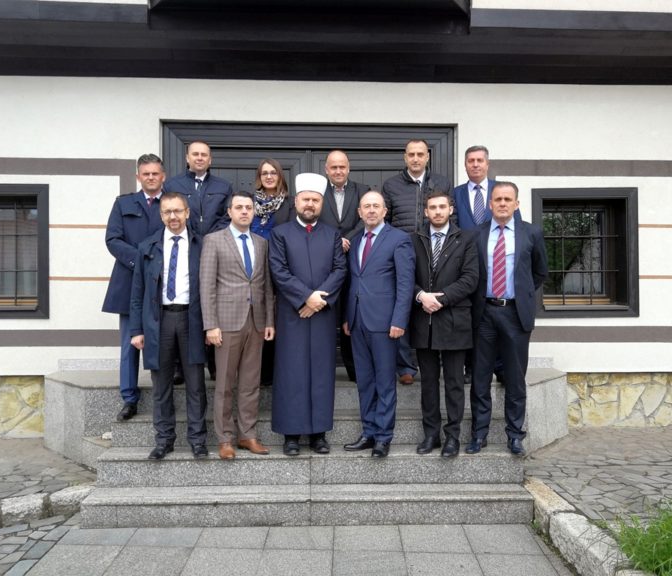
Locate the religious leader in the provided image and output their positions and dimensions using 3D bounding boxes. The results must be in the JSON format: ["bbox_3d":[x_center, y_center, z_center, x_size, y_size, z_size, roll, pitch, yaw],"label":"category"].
[{"bbox_3d":[-0.193,0.160,4.066,0.540,1.887,0.380,0,2,-1],"label":"religious leader"}]

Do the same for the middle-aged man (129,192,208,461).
[{"bbox_3d":[-1.110,0.237,3.970,0.540,1.750,0.360,0,0,-14],"label":"middle-aged man"}]

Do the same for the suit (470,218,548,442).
[{"bbox_3d":[1.185,0.284,4.090,0.530,1.540,0.350,0,0,19],"label":"suit"}]

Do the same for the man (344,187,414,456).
[{"bbox_3d":[0.285,0.232,4.020,0.510,1.765,0.340,0,0,21],"label":"man"}]

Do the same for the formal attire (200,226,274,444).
[{"bbox_3d":[-0.658,0.318,4.000,0.500,1.455,0.320,0,0,-16],"label":"formal attire"}]

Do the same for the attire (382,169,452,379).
[{"bbox_3d":[0.620,-0.118,4.560,0.548,1.583,0.340,0,2,2],"label":"attire"}]

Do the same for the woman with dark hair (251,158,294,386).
[{"bbox_3d":[-0.490,-0.125,4.630,0.440,1.730,0.310,0,0,12],"label":"woman with dark hair"}]

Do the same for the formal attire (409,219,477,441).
[{"bbox_3d":[0.734,0.301,4.050,0.490,1.490,0.350,0,0,19],"label":"formal attire"}]

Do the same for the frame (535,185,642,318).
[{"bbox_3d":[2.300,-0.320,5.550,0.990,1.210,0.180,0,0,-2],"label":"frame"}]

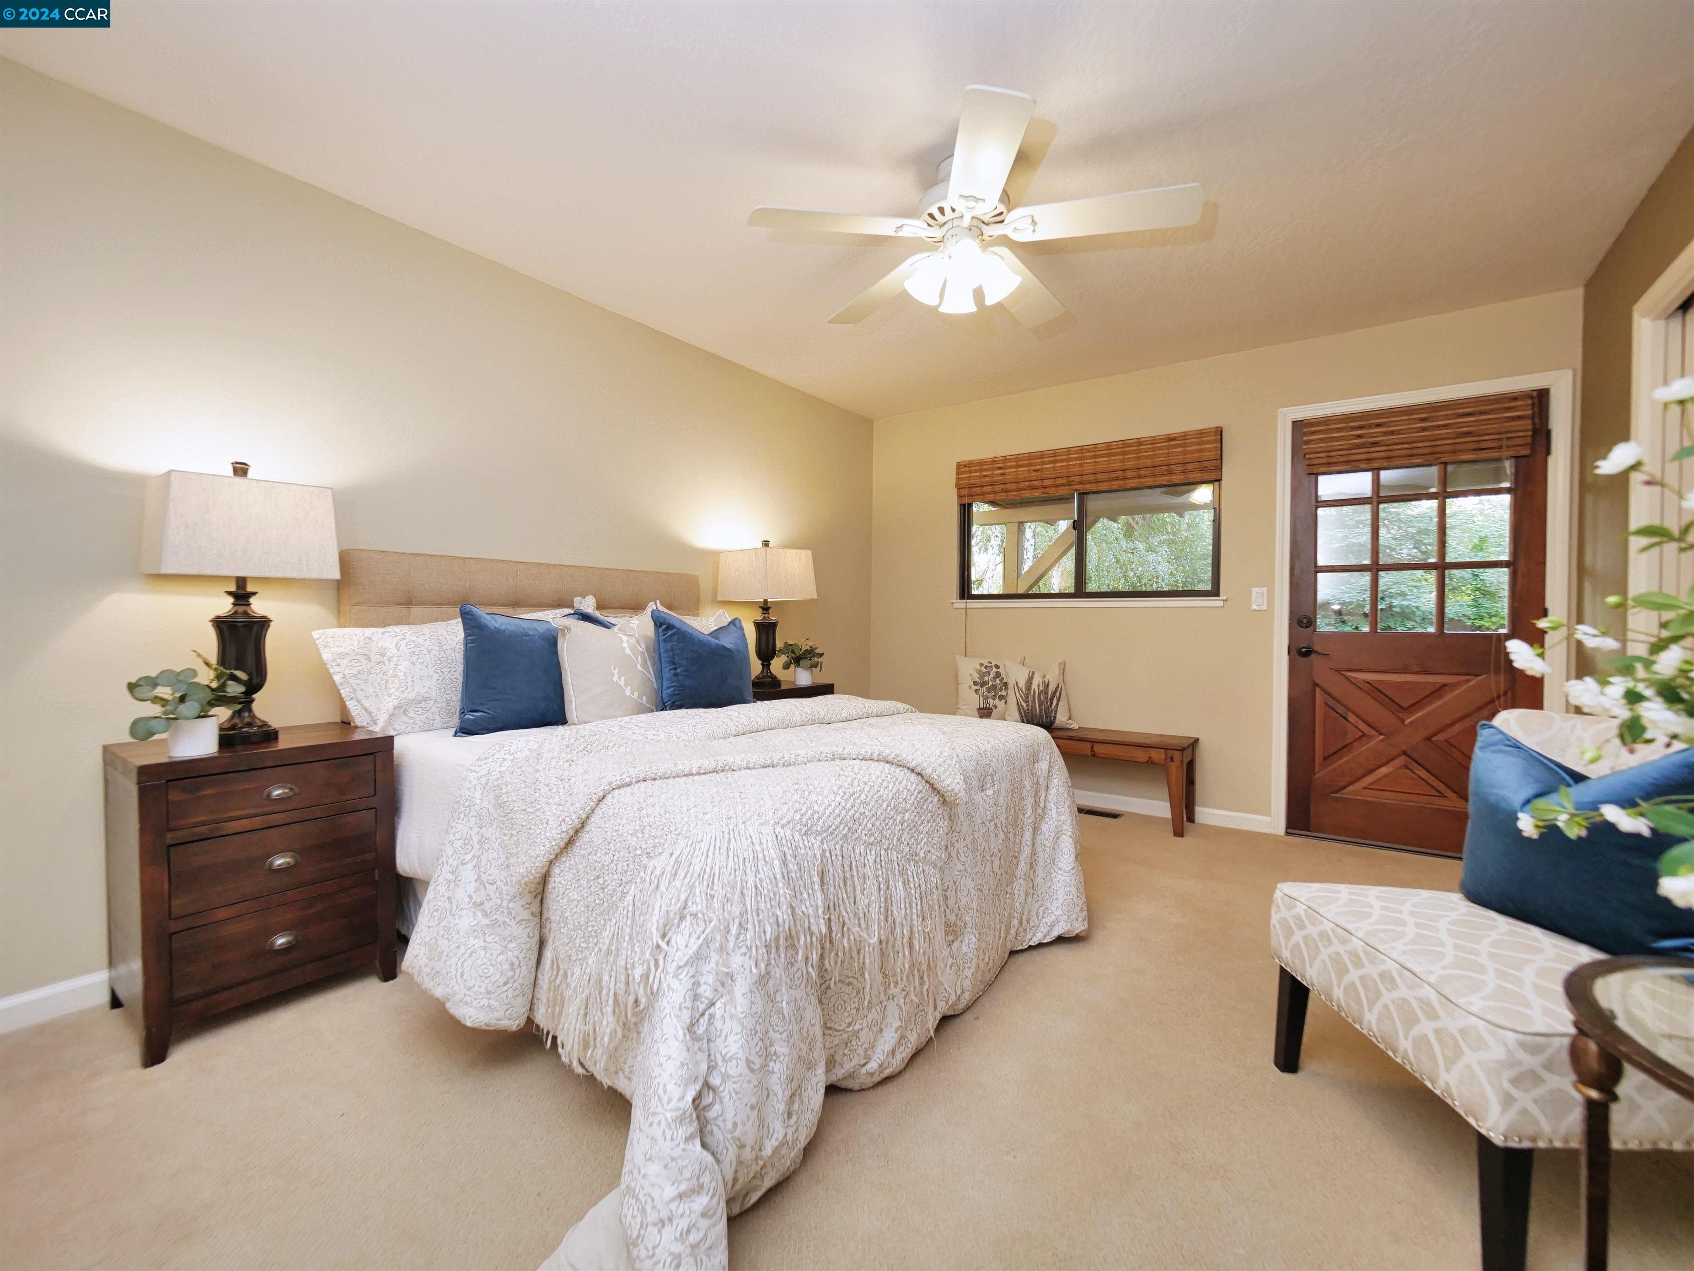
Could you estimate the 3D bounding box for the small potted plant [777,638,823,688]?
[{"bbox_3d":[-0.249,0.146,3.630,0.205,0.250,0.225,2,2,36],"label":"small potted plant"}]

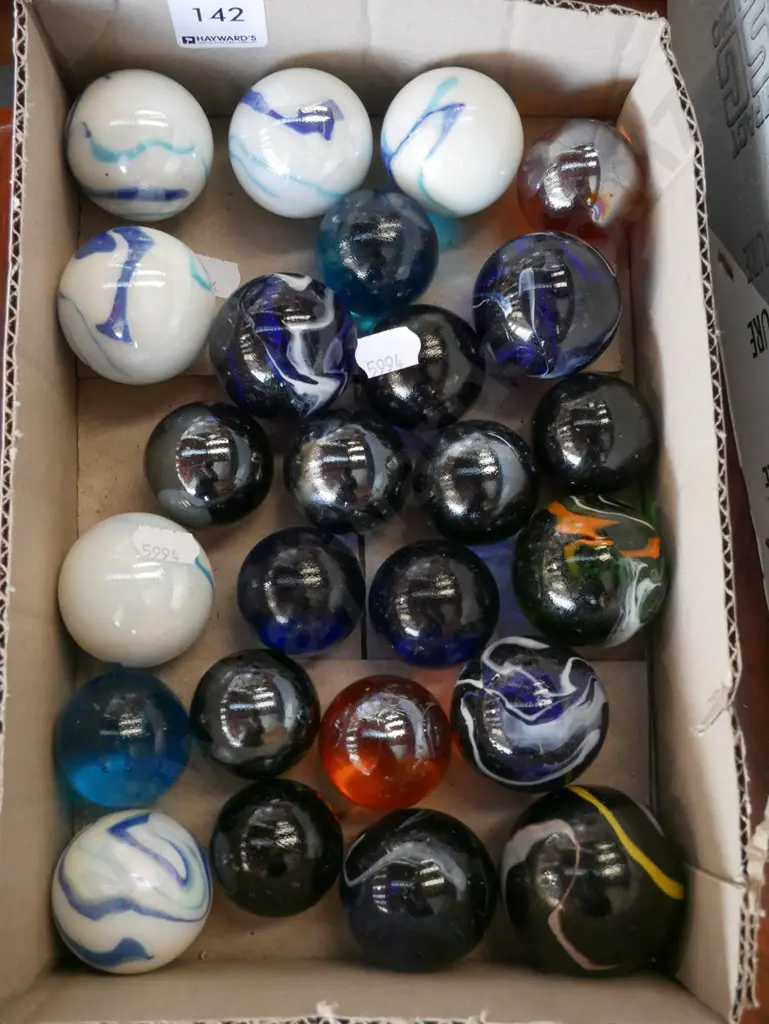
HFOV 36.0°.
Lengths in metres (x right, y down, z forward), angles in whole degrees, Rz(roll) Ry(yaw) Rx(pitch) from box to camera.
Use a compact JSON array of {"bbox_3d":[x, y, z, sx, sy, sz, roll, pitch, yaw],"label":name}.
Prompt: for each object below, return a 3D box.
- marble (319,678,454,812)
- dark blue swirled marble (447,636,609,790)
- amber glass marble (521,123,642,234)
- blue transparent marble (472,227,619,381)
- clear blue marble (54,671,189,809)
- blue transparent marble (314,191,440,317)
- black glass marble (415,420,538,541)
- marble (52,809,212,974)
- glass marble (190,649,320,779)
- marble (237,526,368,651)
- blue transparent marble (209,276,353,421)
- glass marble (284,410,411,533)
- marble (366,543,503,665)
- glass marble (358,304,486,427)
[{"bbox_3d":[0.000,0.063,0.323,0.036,0.036,0.036,0,82,-3],"label":"marble"},{"bbox_3d":[0.040,0.055,0.323,0.042,0.042,0.042,0,82,-3],"label":"dark blue swirled marble"},{"bbox_3d":[0.057,-0.097,0.345,0.035,0.035,0.035,0,82,-3],"label":"amber glass marble"},{"bbox_3d":[0.046,-0.059,0.337,0.042,0.042,0.042,0,82,-3],"label":"blue transparent marble"},{"bbox_3d":[-0.071,0.061,0.320,0.036,0.036,0.036,0,82,-3],"label":"clear blue marble"},{"bbox_3d":[-0.002,-0.074,0.339,0.035,0.035,0.035,0,82,-3],"label":"blue transparent marble"},{"bbox_3d":[0.026,-0.009,0.335,0.035,0.035,0.035,0,82,-3],"label":"black glass marble"},{"bbox_3d":[-0.066,0.100,0.312,0.042,0.042,0.042,0,82,-3],"label":"marble"},{"bbox_3d":[-0.035,0.055,0.322,0.035,0.035,0.035,0,82,-3],"label":"glass marble"},{"bbox_3d":[-0.023,0.022,0.326,0.035,0.035,0.035,0,82,-3],"label":"marble"},{"bbox_3d":[-0.029,-0.047,0.334,0.041,0.041,0.041,0,82,-3],"label":"blue transparent marble"},{"bbox_3d":[-0.010,-0.011,0.333,0.035,0.035,0.035,0,82,-3],"label":"glass marble"},{"bbox_3d":[0.014,0.026,0.329,0.036,0.036,0.036,0,82,-3],"label":"marble"},{"bbox_3d":[0.011,-0.041,0.336,0.035,0.035,0.035,0,82,-3],"label":"glass marble"}]

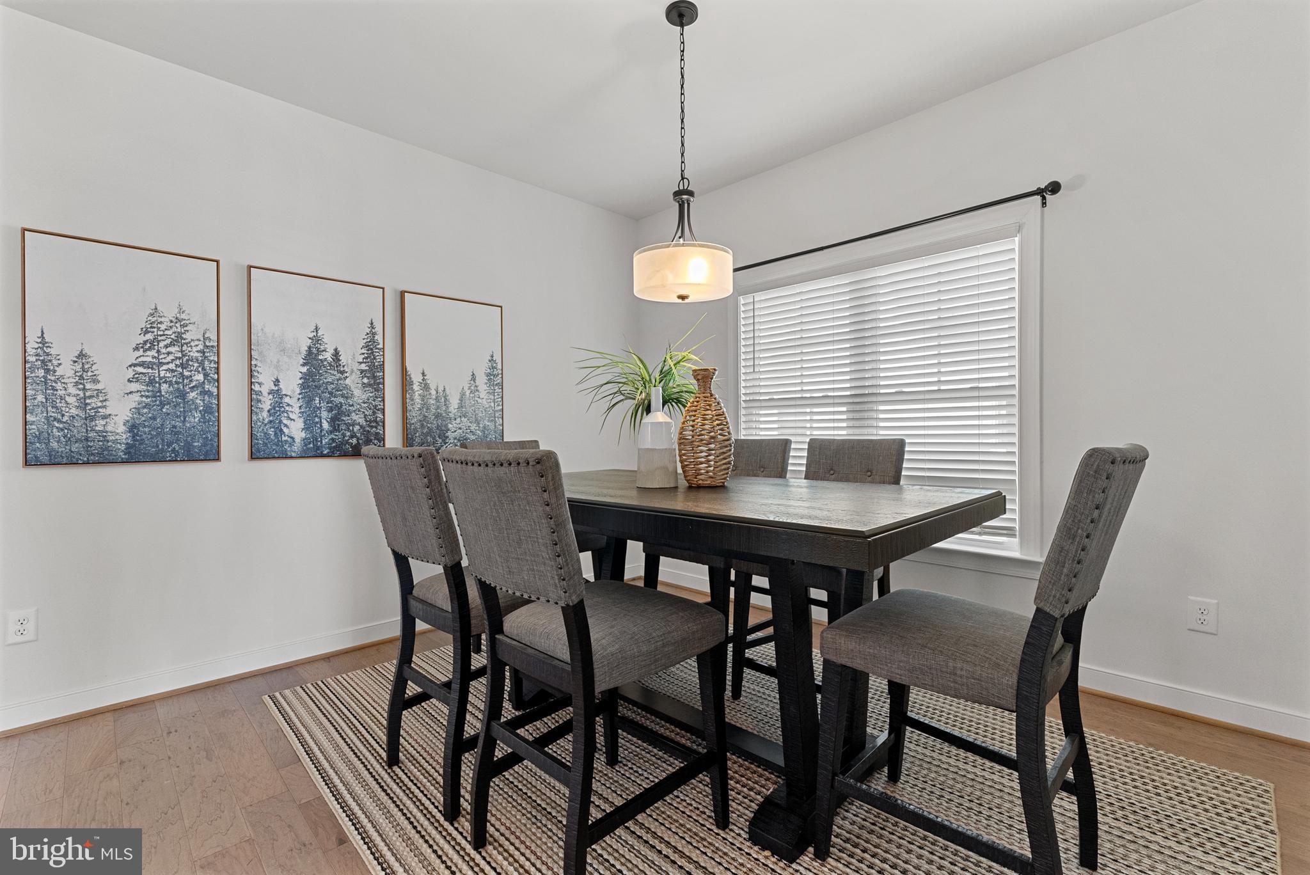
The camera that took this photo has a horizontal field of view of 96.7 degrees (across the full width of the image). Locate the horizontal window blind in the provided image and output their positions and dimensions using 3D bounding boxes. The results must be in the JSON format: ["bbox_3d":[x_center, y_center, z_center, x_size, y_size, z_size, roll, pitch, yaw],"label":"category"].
[{"bbox_3d":[1.128,-0.222,3.253,0.055,1.418,1.592,-1,1,-44],"label":"horizontal window blind"}]

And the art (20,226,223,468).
[{"bbox_3d":[-2.184,-0.341,2.424,0.607,0.906,0.035,-1,1,-44],"label":"art"}]

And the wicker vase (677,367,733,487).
[{"bbox_3d":[0.197,-0.040,2.215,0.215,0.443,0.215,0,0,0],"label":"wicker vase"}]

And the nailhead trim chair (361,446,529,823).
[{"bbox_3d":[-0.565,0.564,1.964,0.630,1.065,0.490,-1,1,-44],"label":"nailhead trim chair"}]

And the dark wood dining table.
[{"bbox_3d":[0.099,0.632,2.131,1.855,0.908,1.006,0,1,44],"label":"dark wood dining table"}]

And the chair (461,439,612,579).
[{"bbox_3d":[-0.646,0.556,3.050,0.490,1.065,0.630,-1,1,-44],"label":"chair"}]

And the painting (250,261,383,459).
[{"bbox_3d":[-1.675,-0.346,2.922,0.607,0.906,0.035,-1,1,-44],"label":"painting"}]

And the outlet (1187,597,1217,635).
[{"bbox_3d":[2.096,0.681,2.228,0.010,0.127,0.081,-1,1,-44],"label":"outlet"}]

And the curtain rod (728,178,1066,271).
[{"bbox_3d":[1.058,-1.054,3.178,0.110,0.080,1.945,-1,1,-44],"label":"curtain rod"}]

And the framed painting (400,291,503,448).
[{"bbox_3d":[-1.169,-0.355,3.417,0.610,0.914,0.035,-1,1,-44],"label":"framed painting"}]

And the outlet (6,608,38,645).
[{"bbox_3d":[-2.412,0.722,2.219,0.080,0.125,0.008,-1,1,-44],"label":"outlet"}]

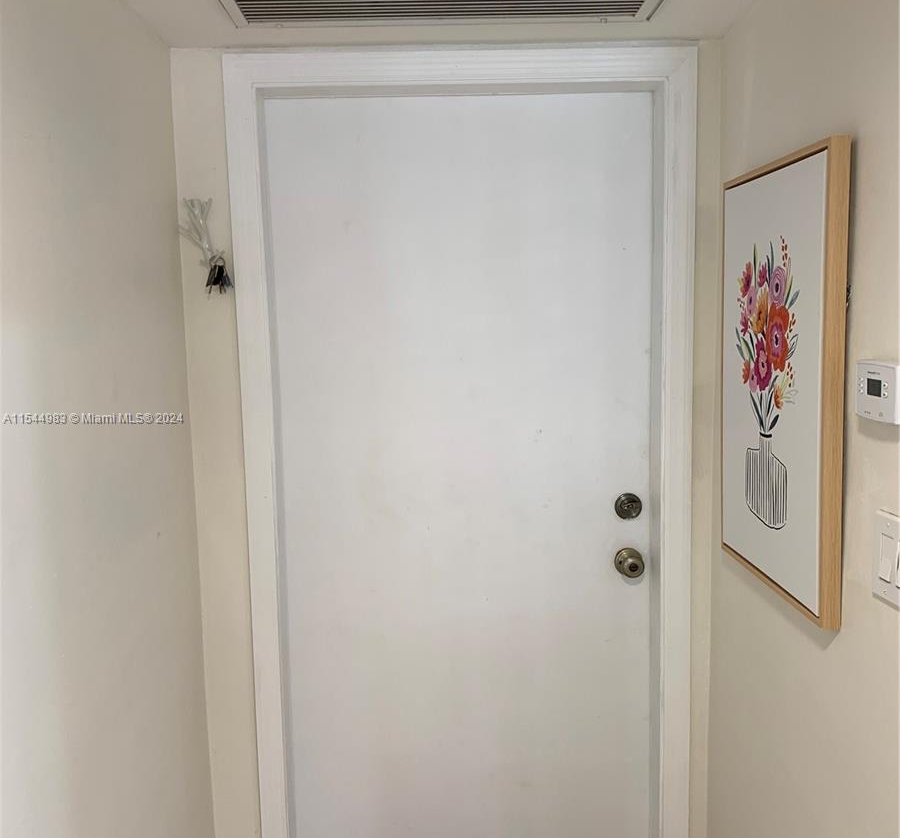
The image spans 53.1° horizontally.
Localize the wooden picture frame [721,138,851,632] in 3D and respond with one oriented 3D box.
[{"bbox_3d":[0.609,-0.076,1.686,0.036,0.785,0.515,-1,7,-1],"label":"wooden picture frame"}]

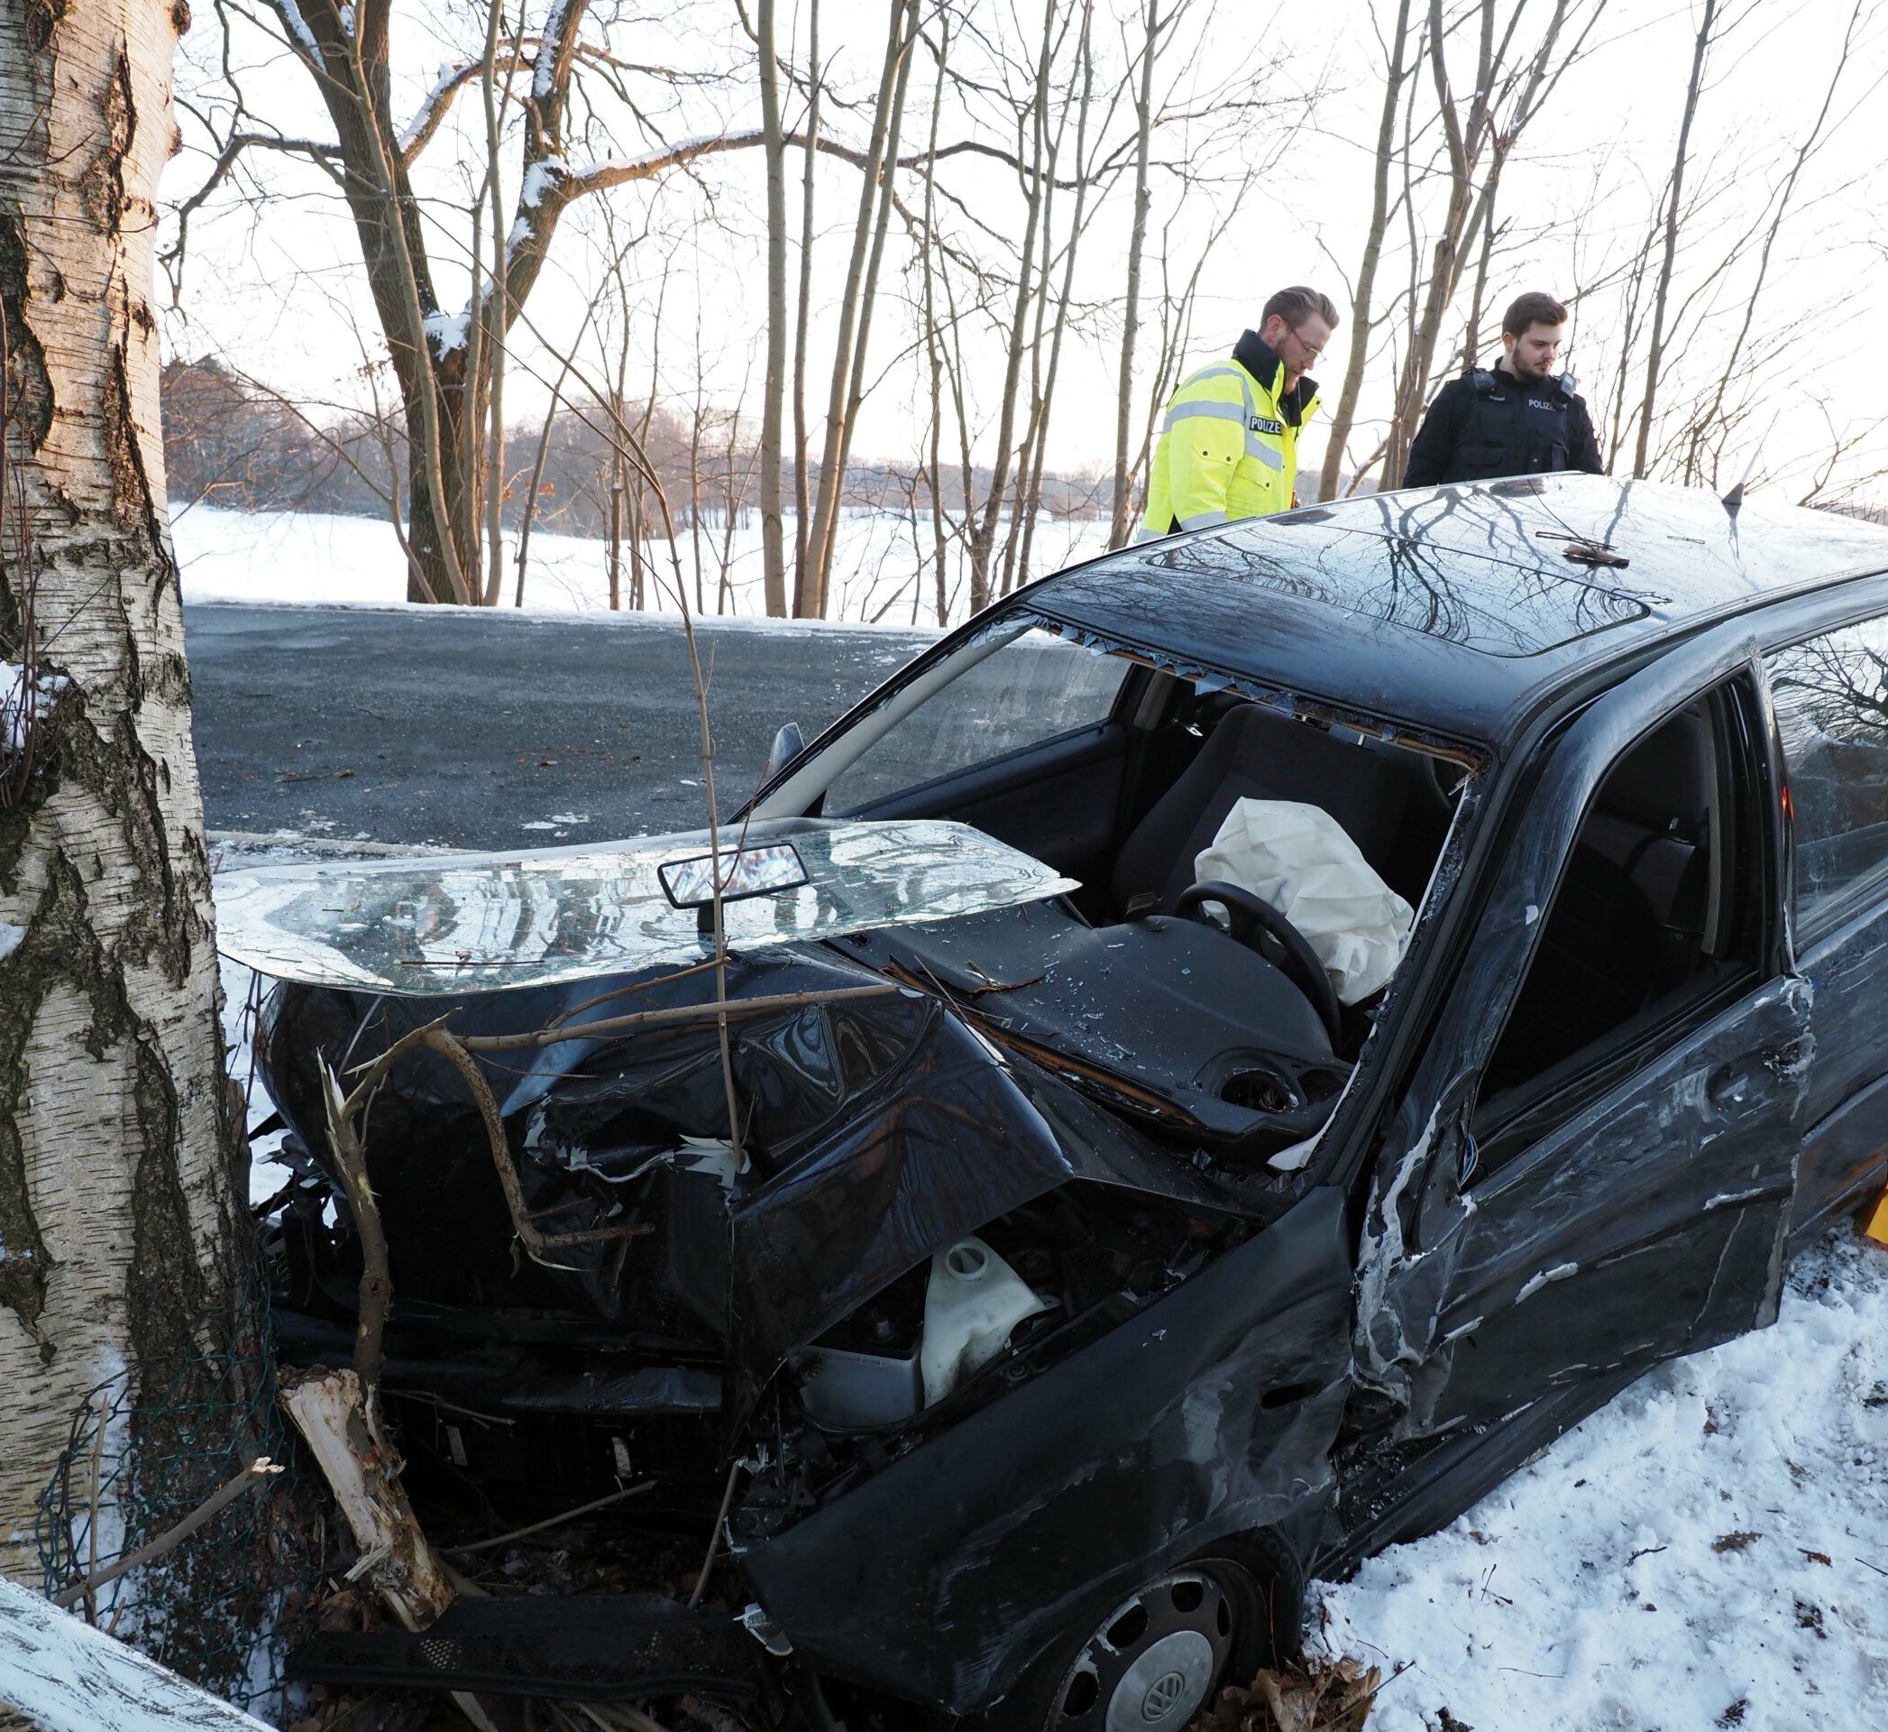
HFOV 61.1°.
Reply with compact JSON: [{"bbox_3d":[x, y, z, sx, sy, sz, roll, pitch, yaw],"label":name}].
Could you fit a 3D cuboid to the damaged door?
[{"bbox_3d":[0.945,0.323,2.300,1.030,1.080,0.220,-13,24,-26],"label":"damaged door"}]

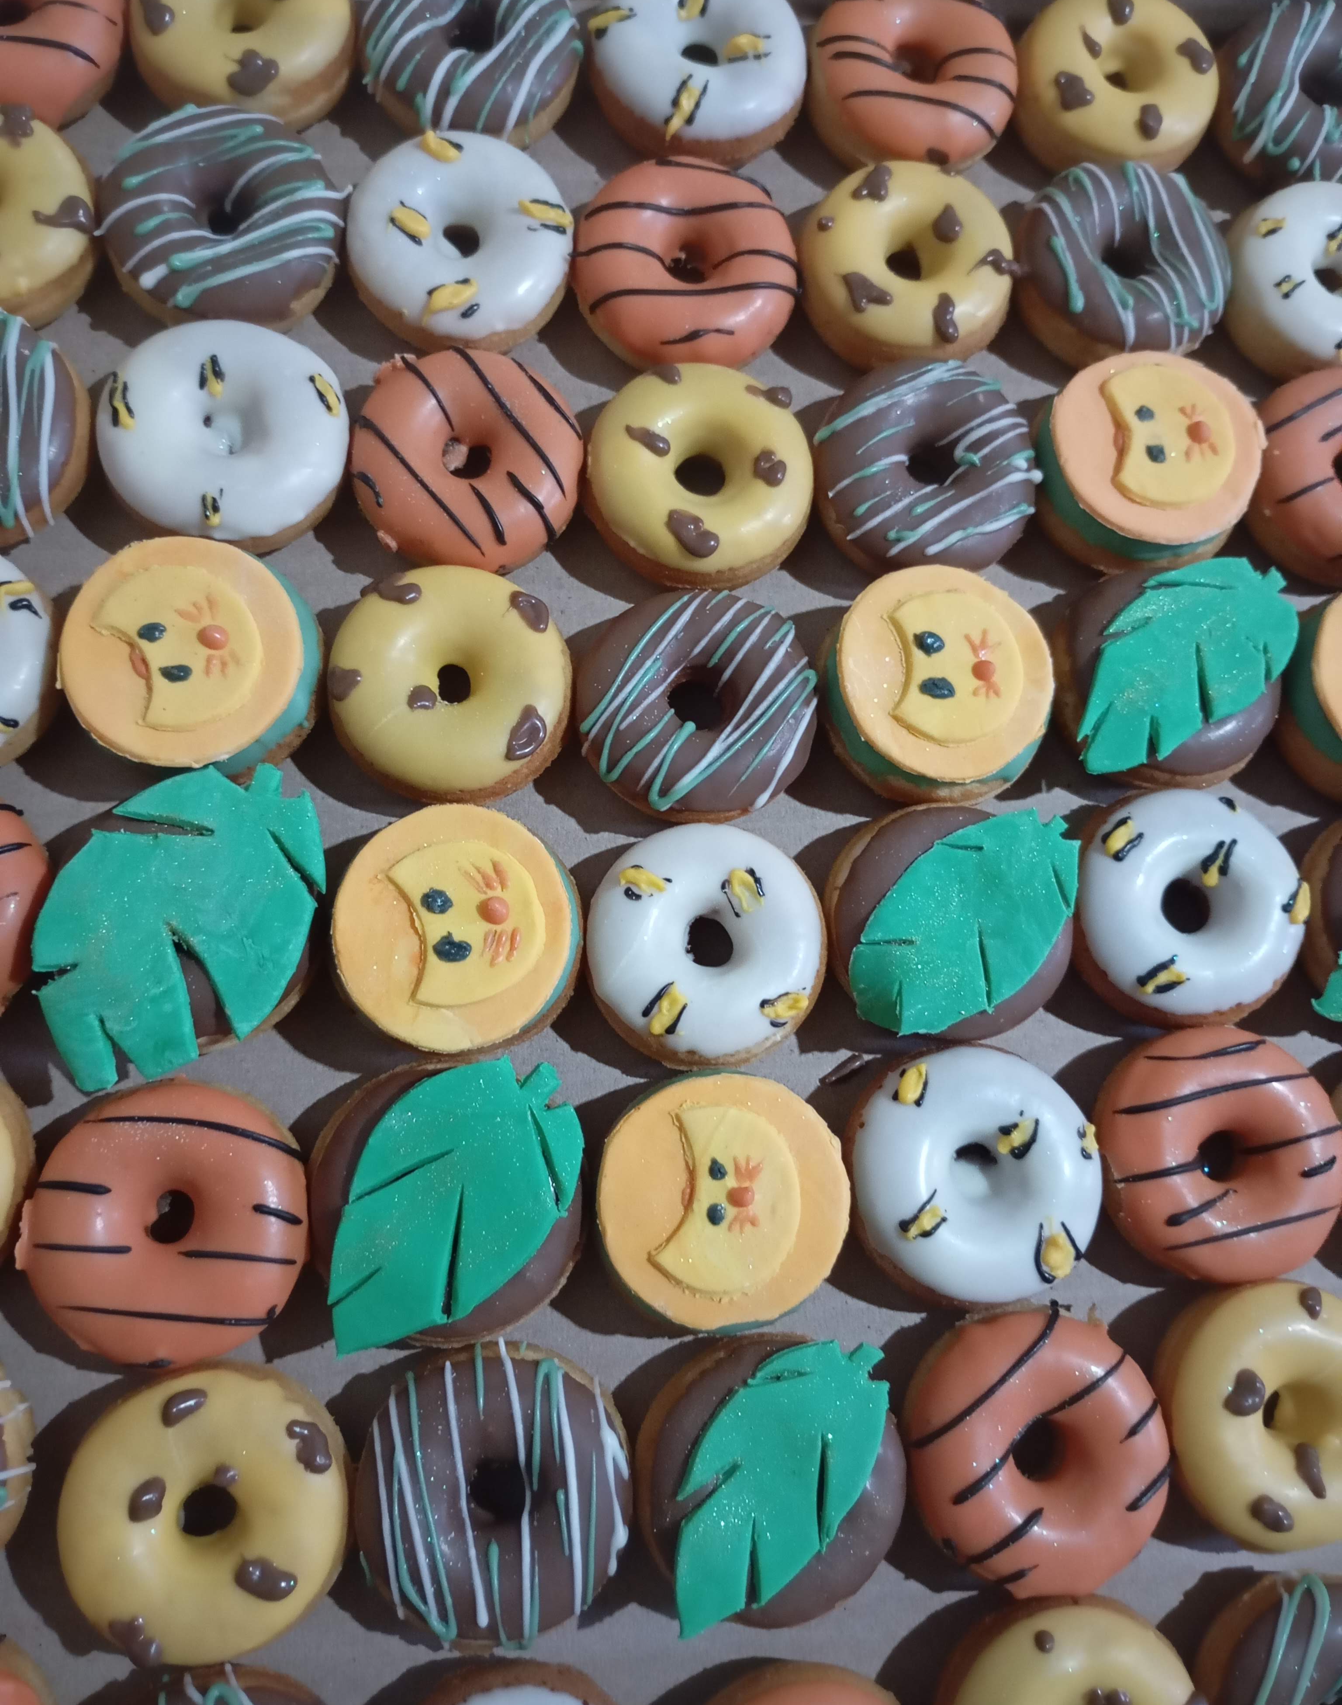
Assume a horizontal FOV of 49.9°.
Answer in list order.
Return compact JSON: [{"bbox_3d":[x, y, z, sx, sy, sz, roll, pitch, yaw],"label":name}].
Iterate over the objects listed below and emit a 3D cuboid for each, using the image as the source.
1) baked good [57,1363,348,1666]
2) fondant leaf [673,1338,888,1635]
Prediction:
[{"bbox_3d":[-0.098,0.138,0.303,0.059,0.025,0.059,2,76,-7],"label":"baked good"},{"bbox_3d":[0.021,0.129,0.297,0.032,0.006,0.069,30,75,1],"label":"fondant leaf"}]

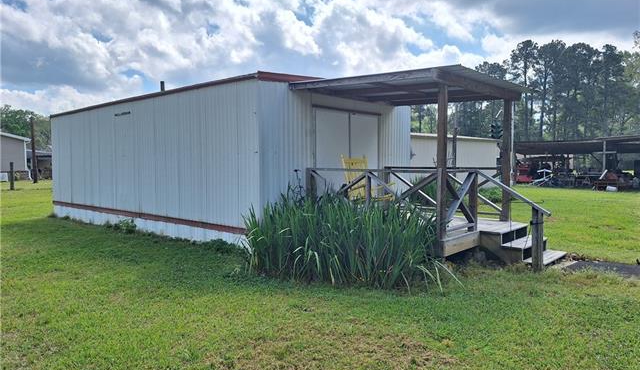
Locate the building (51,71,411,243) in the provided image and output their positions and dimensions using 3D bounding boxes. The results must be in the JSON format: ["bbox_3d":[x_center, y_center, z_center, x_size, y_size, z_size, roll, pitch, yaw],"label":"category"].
[{"bbox_3d":[-2.918,-0.572,11.324,9.405,2.937,4.699,2,4,41],"label":"building"}]

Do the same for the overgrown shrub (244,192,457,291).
[{"bbox_3d":[0.333,0.607,5.636,2.376,1.023,1.683,2,4,41],"label":"overgrown shrub"}]

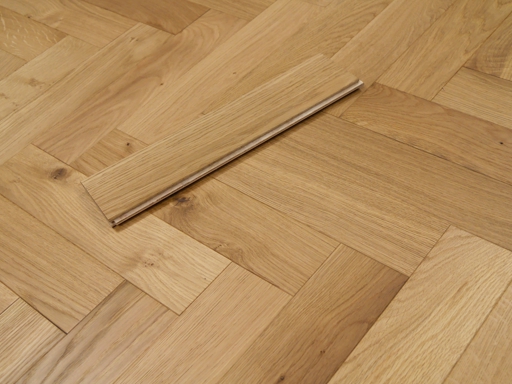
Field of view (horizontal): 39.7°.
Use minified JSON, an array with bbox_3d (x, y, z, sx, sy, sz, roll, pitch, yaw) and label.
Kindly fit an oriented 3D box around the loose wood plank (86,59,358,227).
[{"bbox_3d":[-0.040,-0.079,0.975,0.399,0.015,0.092,-30,48,-17],"label":"loose wood plank"}]

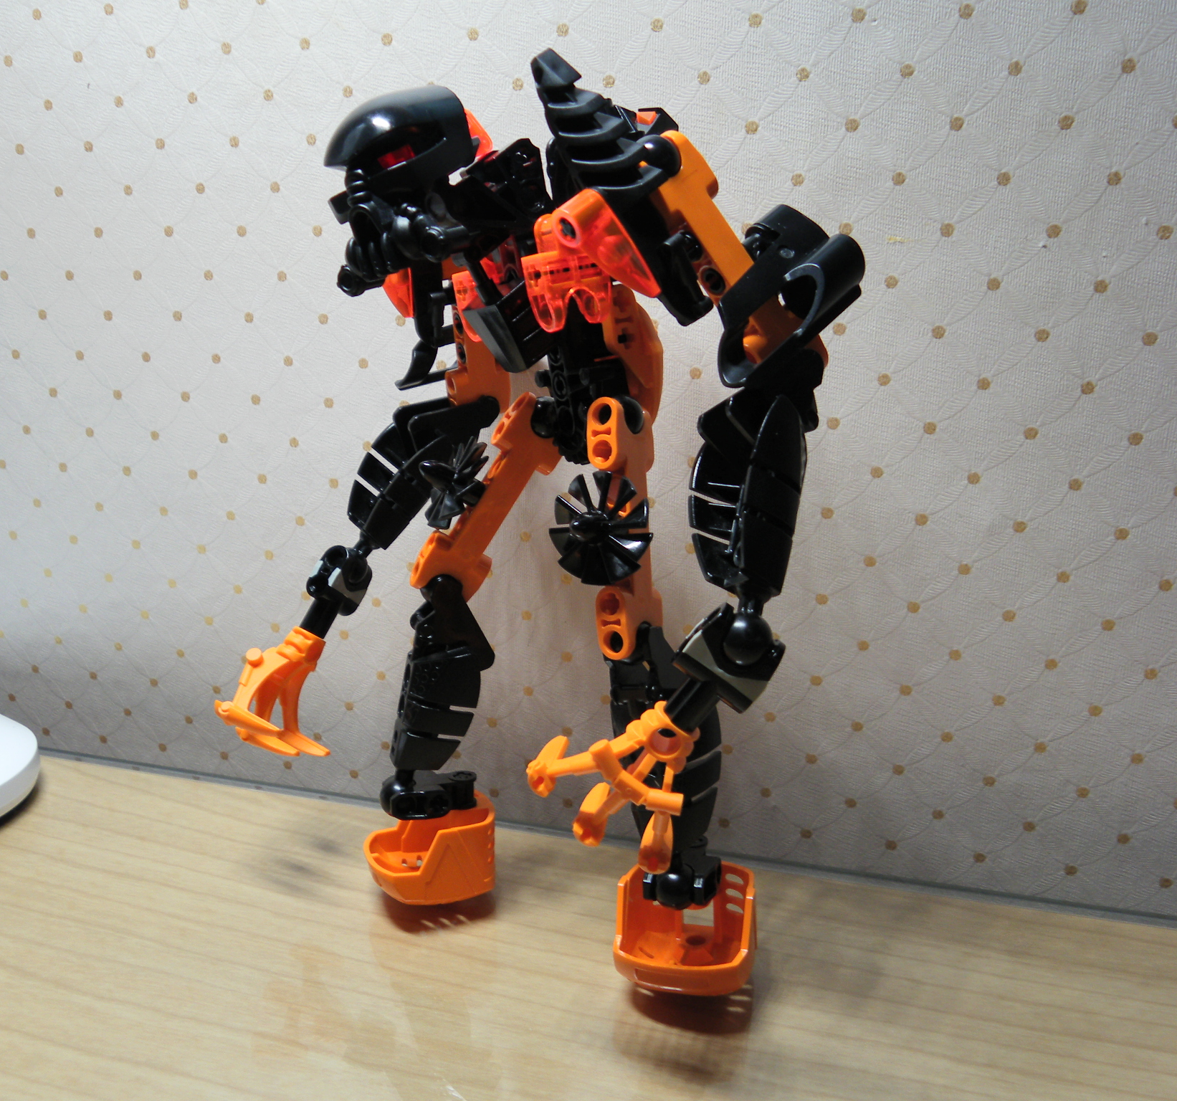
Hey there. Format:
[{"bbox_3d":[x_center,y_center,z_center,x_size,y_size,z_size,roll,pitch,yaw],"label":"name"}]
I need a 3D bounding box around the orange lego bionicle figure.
[{"bbox_3d":[-0.013,0.004,0.243,0.117,0.210,0.118,-14,22,-39],"label":"orange lego bionicle figure"}]

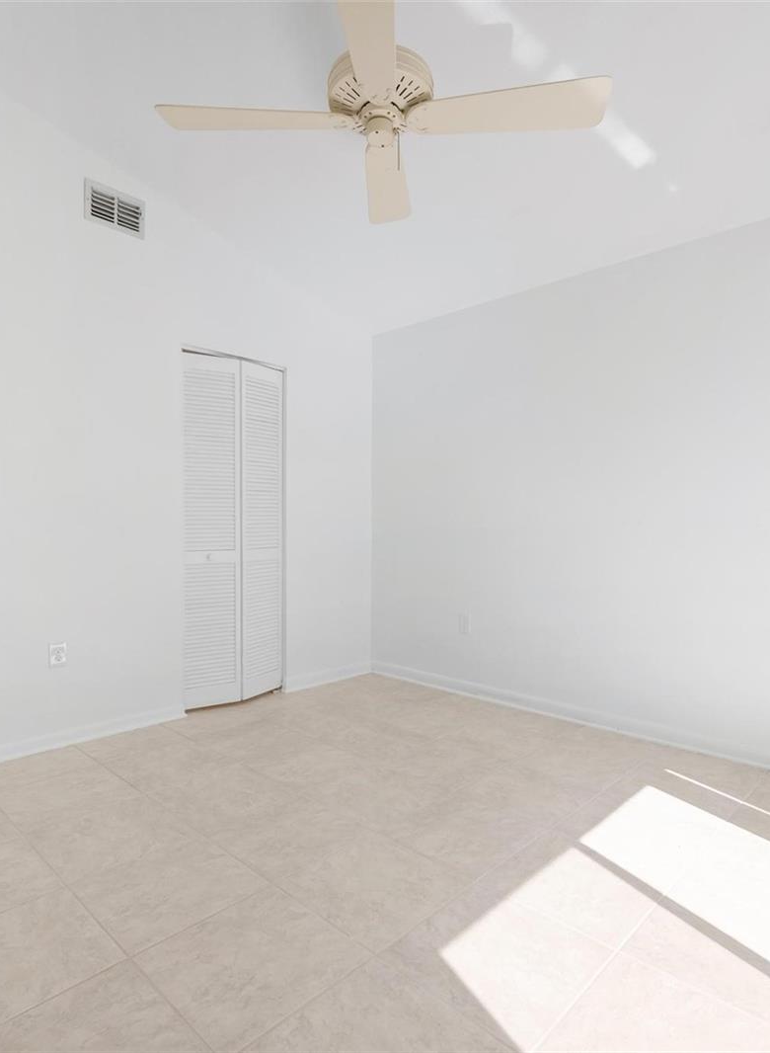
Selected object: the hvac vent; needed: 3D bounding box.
[{"bbox_3d":[-1.356,-1.597,3.101,0.018,0.201,0.303,0,0,44],"label":"hvac vent"}]

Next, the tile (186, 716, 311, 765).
[{"bbox_3d":[-0.663,1.069,3.080,0.434,0.010,0.434,0,0,44],"label":"tile"}]

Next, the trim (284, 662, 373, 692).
[{"bbox_3d":[-0.367,1.015,4.172,0.016,0.086,0.758,0,0,44],"label":"trim"}]

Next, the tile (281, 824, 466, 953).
[{"bbox_3d":[-0.027,1.051,1.801,0.420,0.010,0.420,0,0,44],"label":"tile"}]

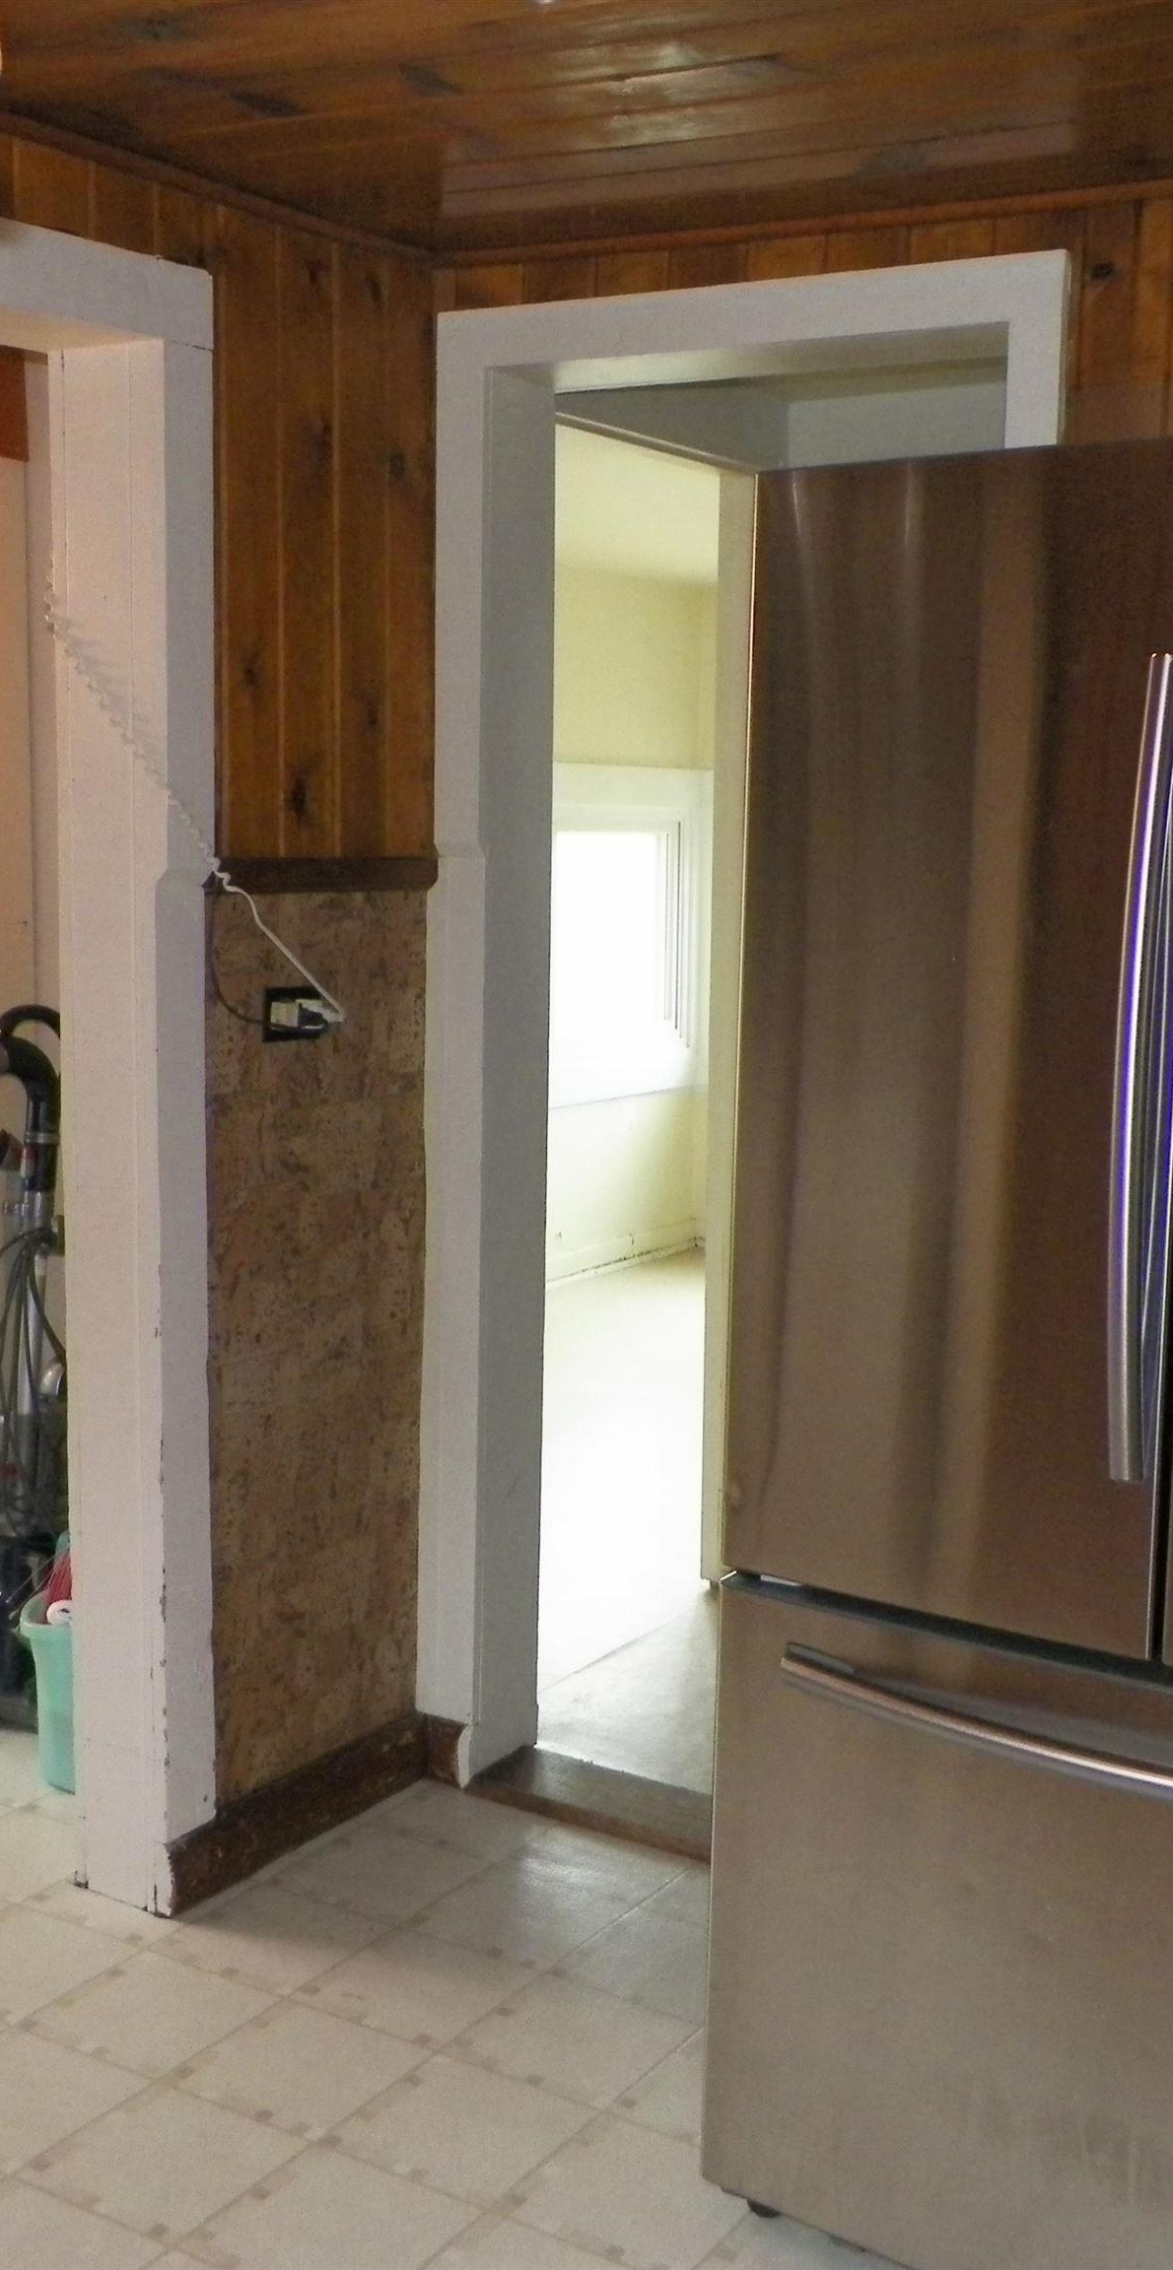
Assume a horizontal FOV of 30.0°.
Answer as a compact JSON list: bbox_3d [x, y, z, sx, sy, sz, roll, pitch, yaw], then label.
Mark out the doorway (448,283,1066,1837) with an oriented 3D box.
[{"bbox_3d":[0.196,-0.044,3.019,0.920,2.130,0.160,6,9,32],"label":"doorway"}]

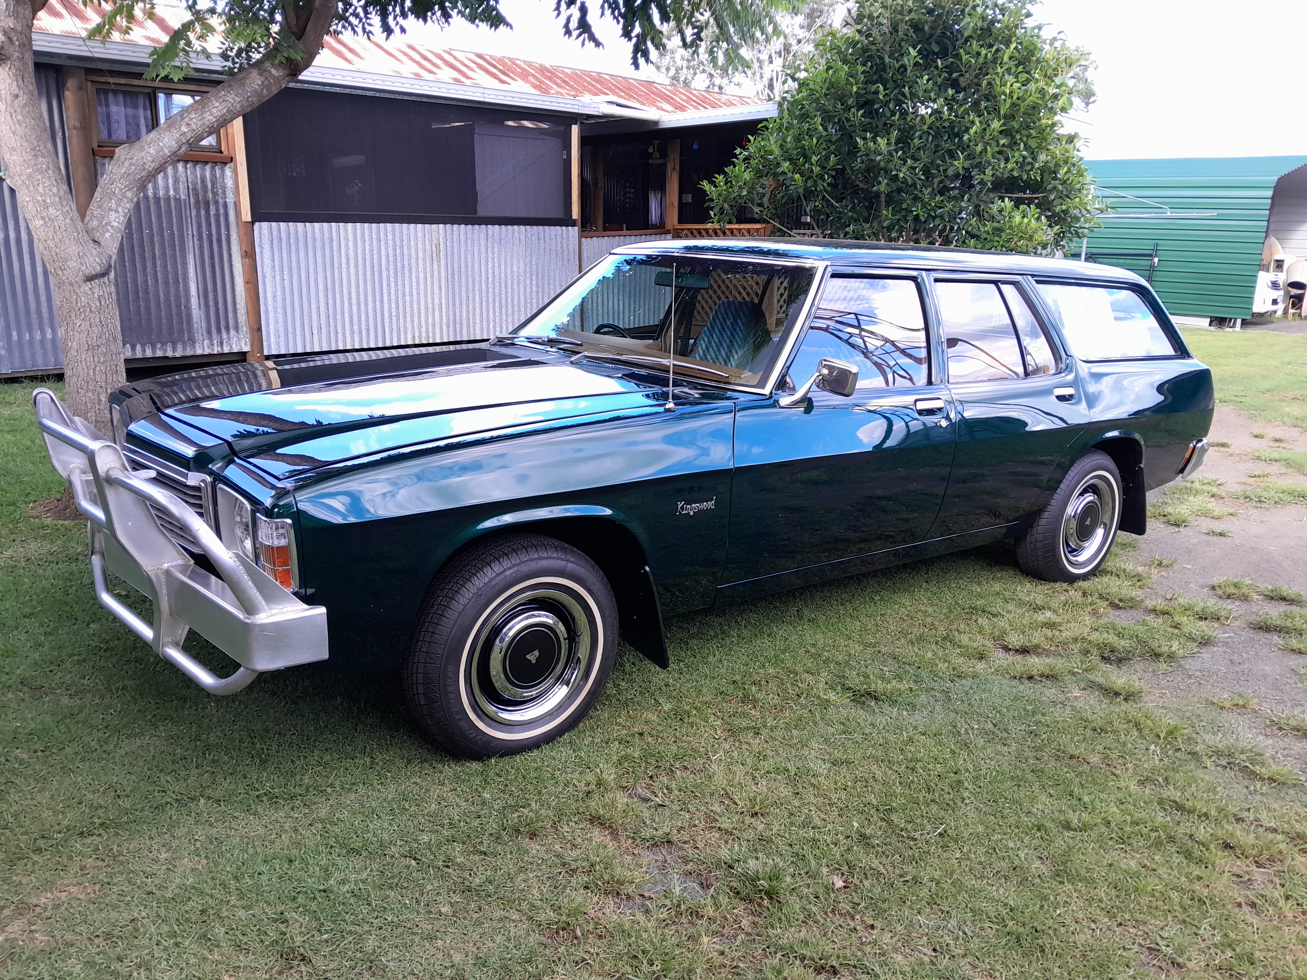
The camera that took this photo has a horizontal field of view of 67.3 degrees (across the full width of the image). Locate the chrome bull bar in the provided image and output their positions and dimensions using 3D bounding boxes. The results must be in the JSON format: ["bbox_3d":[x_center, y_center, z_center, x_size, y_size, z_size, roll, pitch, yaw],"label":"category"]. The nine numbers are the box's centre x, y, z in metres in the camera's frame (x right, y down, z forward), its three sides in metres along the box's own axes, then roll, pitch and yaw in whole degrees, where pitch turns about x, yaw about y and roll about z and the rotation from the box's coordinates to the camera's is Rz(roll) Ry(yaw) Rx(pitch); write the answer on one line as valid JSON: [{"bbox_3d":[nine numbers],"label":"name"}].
[{"bbox_3d":[-1.457,0.065,2.857,0.410,0.670,1.780,-8,17,-36],"label":"chrome bull bar"}]

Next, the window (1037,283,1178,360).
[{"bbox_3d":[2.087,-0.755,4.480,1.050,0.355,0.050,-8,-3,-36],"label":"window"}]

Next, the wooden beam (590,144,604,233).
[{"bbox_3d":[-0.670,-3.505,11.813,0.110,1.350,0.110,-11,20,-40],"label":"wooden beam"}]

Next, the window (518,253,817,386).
[{"bbox_3d":[0.021,-0.738,3.797,0.570,0.110,1.560,-51,37,-16],"label":"window"}]

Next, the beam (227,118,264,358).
[{"bbox_3d":[-3.440,-2.163,8.300,0.115,2.150,0.115,-11,20,-40],"label":"beam"}]

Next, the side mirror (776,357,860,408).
[{"bbox_3d":[0.511,-0.337,3.061,0.170,0.150,0.190,-8,17,-36],"label":"side mirror"}]

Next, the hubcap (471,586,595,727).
[{"bbox_3d":[-0.343,0.467,2.755,0.400,0.400,0.065,-9,18,-39],"label":"hubcap"}]

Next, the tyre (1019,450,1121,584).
[{"bbox_3d":[1.920,0.126,4.533,0.627,0.627,0.195,-8,17,-36],"label":"tyre"}]

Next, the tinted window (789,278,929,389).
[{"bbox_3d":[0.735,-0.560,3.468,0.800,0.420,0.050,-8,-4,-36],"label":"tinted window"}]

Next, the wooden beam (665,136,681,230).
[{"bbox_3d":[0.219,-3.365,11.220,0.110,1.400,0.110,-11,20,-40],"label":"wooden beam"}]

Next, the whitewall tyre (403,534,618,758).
[{"bbox_3d":[-0.396,0.451,2.816,0.627,0.627,0.195,-9,18,-39],"label":"whitewall tyre"}]

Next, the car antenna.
[{"bbox_3d":[0.055,-0.443,2.903,0.030,0.450,0.030,2,14,-1],"label":"car antenna"}]

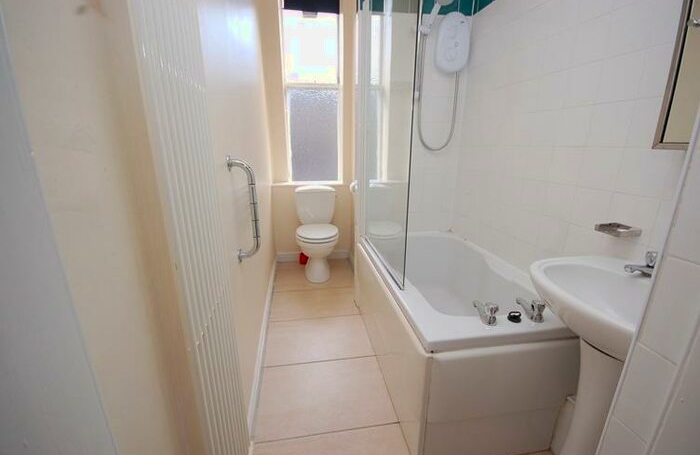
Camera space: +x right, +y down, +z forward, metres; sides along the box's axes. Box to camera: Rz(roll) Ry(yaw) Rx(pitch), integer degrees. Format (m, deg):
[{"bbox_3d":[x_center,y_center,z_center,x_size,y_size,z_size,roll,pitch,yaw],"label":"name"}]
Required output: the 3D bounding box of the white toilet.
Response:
[{"bbox_3d":[-0.301,0.059,2.703,0.380,0.795,0.640,-2,16,-9],"label":"white toilet"}]

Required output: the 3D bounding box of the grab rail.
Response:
[{"bbox_3d":[-0.398,-0.065,1.119,0.088,0.411,0.066,-2,16,-9],"label":"grab rail"}]

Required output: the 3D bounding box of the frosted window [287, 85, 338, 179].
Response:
[{"bbox_3d":[-0.358,-0.908,2.905,0.493,0.892,0.050,-2,16,-9],"label":"frosted window"}]

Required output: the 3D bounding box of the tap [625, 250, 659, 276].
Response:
[{"bbox_3d":[0.892,0.116,0.886,0.114,0.084,0.046,-2,16,-9],"label":"tap"}]

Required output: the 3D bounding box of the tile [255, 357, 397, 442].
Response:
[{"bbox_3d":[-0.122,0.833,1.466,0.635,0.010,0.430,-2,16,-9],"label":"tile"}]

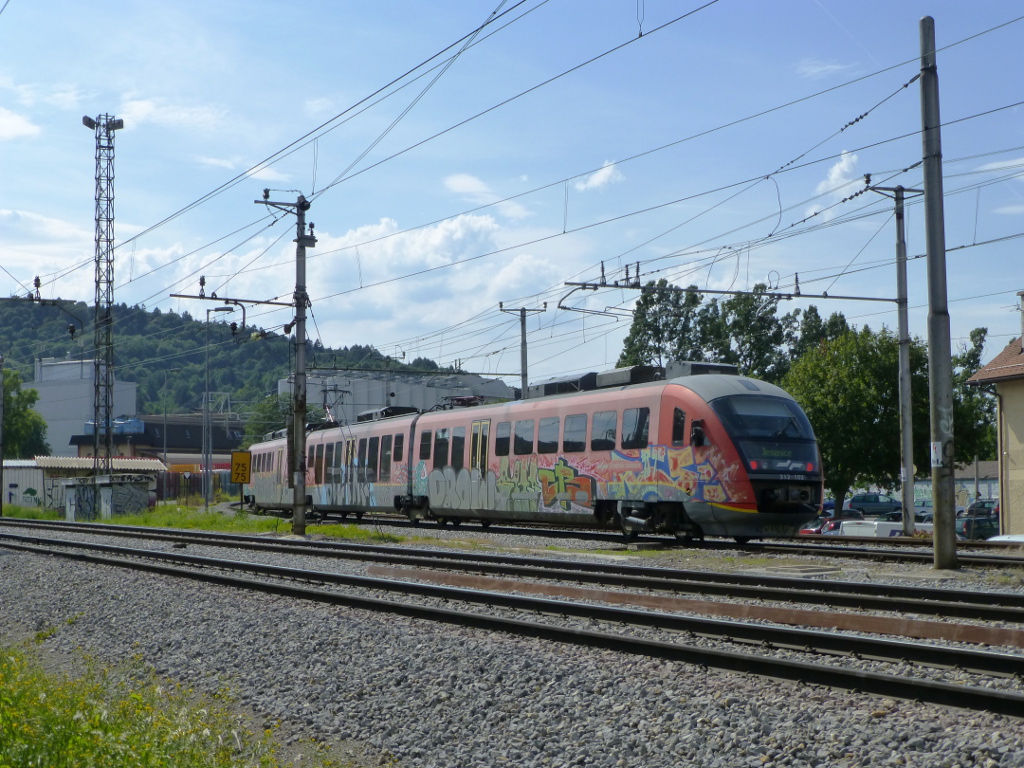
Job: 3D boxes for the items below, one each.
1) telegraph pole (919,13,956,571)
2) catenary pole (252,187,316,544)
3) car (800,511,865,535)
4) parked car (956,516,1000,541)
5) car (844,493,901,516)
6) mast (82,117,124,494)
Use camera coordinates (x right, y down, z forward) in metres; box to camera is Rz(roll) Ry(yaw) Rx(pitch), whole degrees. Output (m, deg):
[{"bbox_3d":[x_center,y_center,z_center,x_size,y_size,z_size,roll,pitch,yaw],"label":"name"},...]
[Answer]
[{"bbox_3d":[6.648,-1.469,23.577,0.350,8.670,0.350,1,-4,-23],"label":"telegraph pole"},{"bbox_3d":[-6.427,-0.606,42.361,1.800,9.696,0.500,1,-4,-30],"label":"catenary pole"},{"bbox_3d":[14.612,6.805,69.000,4.050,1.430,1.680,1,-4,-30],"label":"car"},{"bbox_3d":[20.845,6.654,66.700,4.150,1.460,1.700,1,-4,-30],"label":"parked car"},{"bbox_3d":[26.164,8.683,108.000,4.620,1.740,1.810,0,-4,-5],"label":"car"},{"bbox_3d":[-19.067,-3.252,70.607,1.600,19.025,1.000,1,-4,-30],"label":"mast"}]

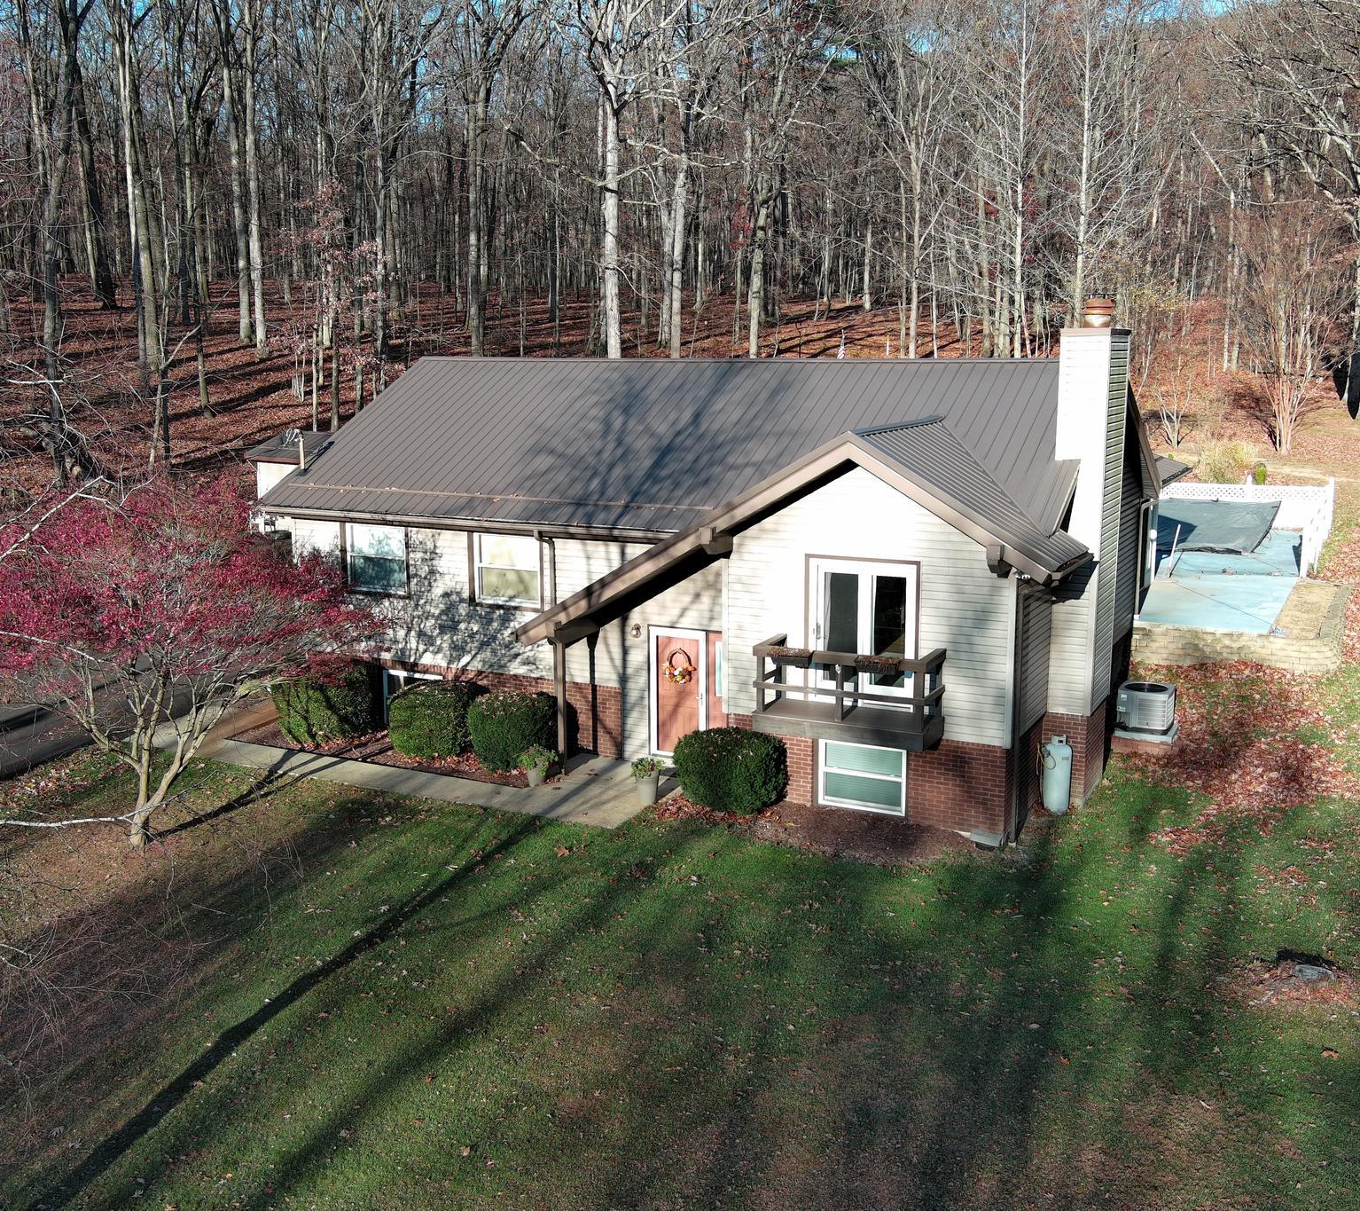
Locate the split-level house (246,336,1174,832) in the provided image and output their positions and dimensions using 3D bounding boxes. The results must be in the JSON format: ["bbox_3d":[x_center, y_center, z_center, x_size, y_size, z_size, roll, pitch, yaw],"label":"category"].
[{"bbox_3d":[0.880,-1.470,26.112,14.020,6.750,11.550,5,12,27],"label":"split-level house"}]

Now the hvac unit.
[{"bbox_3d":[7.613,1.639,23.836,0.810,0.630,0.850,5,12,27],"label":"hvac unit"}]

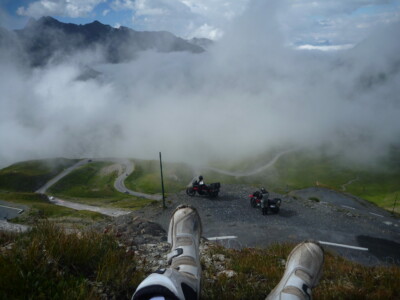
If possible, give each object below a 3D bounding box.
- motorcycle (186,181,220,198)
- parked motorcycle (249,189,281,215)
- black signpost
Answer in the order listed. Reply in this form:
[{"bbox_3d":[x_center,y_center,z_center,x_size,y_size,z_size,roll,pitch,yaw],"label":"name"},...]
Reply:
[{"bbox_3d":[0.246,2.575,21.780,2.150,1.320,0.880,2,18,12],"label":"motorcycle"},{"bbox_3d":[3.940,3.143,19.707,2.130,1.270,0.880,11,21,34],"label":"parked motorcycle"},{"bbox_3d":[-2.327,1.954,20.058,0.090,3.700,0.090,-2,18,0],"label":"black signpost"}]

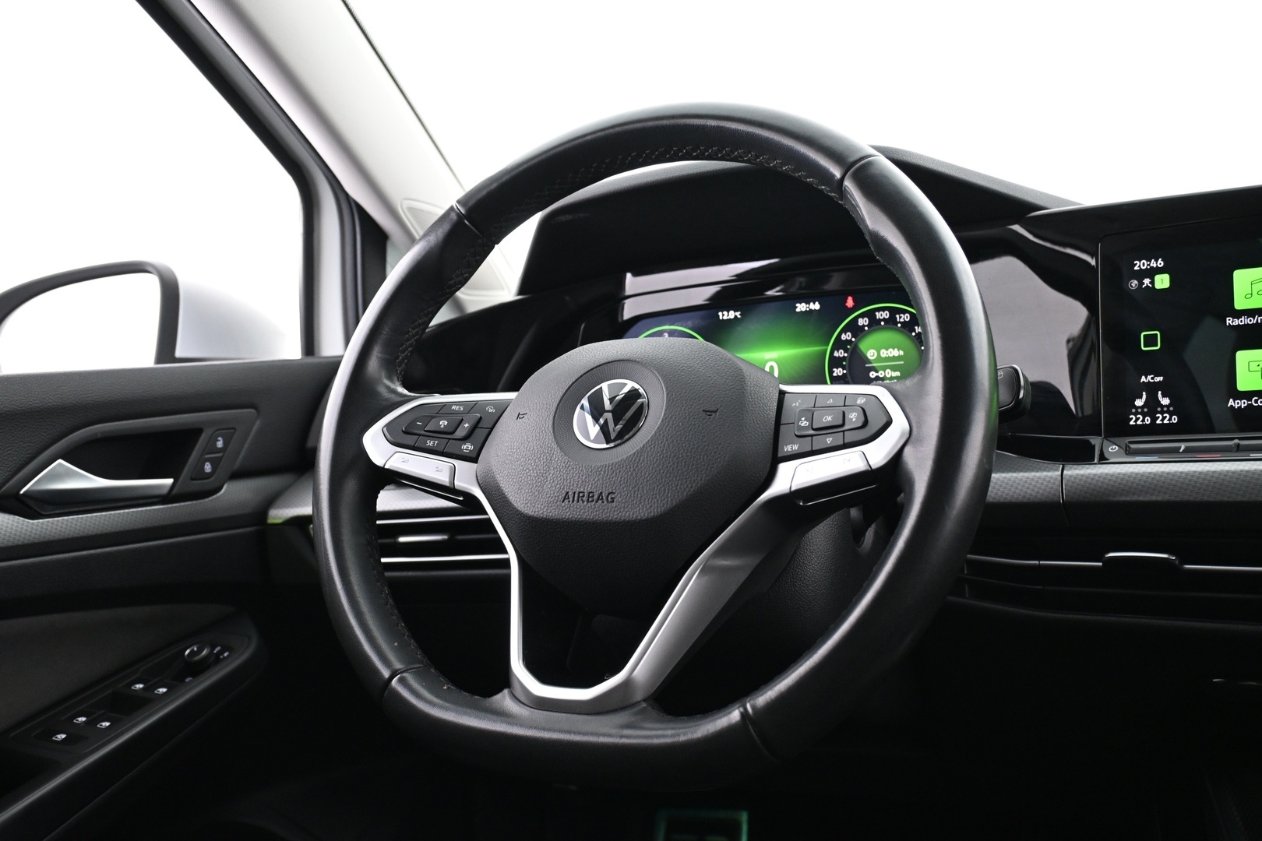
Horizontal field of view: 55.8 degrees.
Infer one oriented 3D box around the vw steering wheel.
[{"bbox_3d":[0.006,0.007,0.621,0.370,0.360,0.090,-1,-20,27],"label":"vw steering wheel"}]

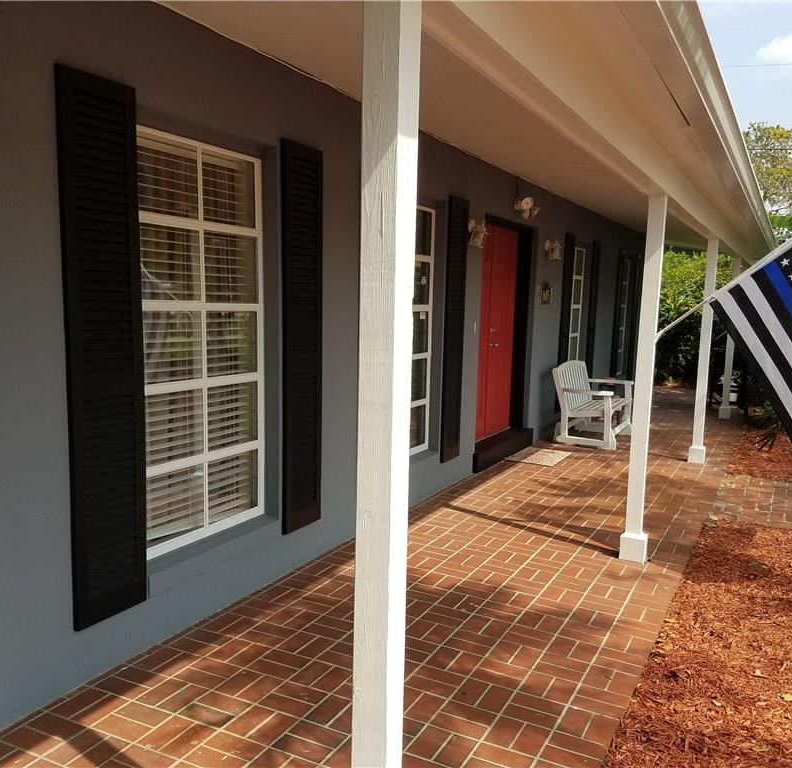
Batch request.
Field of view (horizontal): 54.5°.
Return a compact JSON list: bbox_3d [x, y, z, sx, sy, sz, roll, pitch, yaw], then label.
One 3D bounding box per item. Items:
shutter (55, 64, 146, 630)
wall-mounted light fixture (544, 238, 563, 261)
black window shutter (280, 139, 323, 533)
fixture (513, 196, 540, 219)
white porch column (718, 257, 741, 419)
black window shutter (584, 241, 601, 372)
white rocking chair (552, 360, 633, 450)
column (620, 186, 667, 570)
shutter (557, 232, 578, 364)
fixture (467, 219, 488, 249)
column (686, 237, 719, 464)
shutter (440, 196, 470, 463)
[{"bbox_3d":[-1.112,-0.106,2.939,0.036,2.051,0.338,4,7,27],"label":"shutter"},{"bbox_3d":[1.676,-1.395,8.111,0.168,0.219,0.132,4,7,27],"label":"wall-mounted light fixture"},{"bbox_3d":[-0.498,-0.227,4.135,0.036,2.051,0.338,4,7,27],"label":"black window shutter"},{"bbox_3d":[1.218,-1.639,7.151,0.183,0.198,0.244,4,7,27],"label":"fixture"},{"bbox_3d":[4.714,-0.626,10.843,0.147,2.245,0.147,4,7,27],"label":"white porch column"},{"bbox_3d":[2.614,-0.844,10.199,0.036,2.051,0.338,4,7,27],"label":"black window shutter"},{"bbox_3d":[2.329,0.191,8.856,0.732,0.875,1.241,4,7,27],"label":"white rocking chair"},{"bbox_3d":[1.498,-0.011,4.642,0.147,2.194,0.147,4,7,27],"label":"column"},{"bbox_3d":[1.998,-0.722,9.000,0.036,2.051,0.338,4,7,27],"label":"shutter"},{"bbox_3d":[0.673,-1.209,6.177,0.147,0.224,0.127,4,7,27],"label":"fixture"},{"bbox_3d":[3.066,-0.319,7.691,0.147,2.229,0.147,4,7,27],"label":"column"},{"bbox_3d":[0.462,-0.418,6.006,0.036,2.051,0.338,4,7,27],"label":"shutter"}]

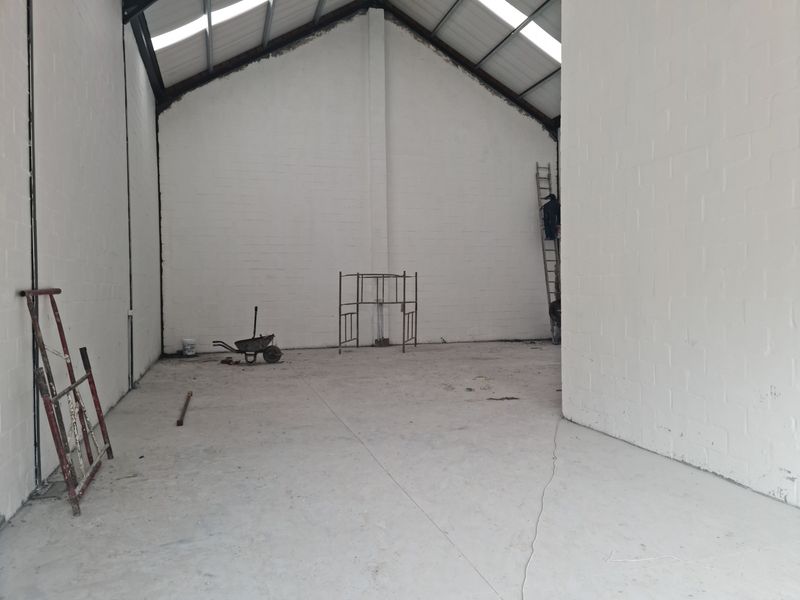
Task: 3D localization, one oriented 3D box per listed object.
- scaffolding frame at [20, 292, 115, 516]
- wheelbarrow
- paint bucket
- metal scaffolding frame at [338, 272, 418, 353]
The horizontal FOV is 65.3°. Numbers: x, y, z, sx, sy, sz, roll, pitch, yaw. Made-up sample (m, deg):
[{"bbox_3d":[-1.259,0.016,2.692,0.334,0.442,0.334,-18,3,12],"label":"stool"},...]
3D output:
[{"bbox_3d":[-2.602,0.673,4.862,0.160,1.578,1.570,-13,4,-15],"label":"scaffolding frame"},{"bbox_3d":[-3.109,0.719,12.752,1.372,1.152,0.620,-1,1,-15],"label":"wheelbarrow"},{"bbox_3d":[-4.889,1.102,14.492,0.300,0.365,0.300,-1,1,-15],"label":"paint bucket"},{"bbox_3d":[-0.499,0.276,15.002,1.530,1.880,1.540,-1,1,11],"label":"metal scaffolding frame"}]

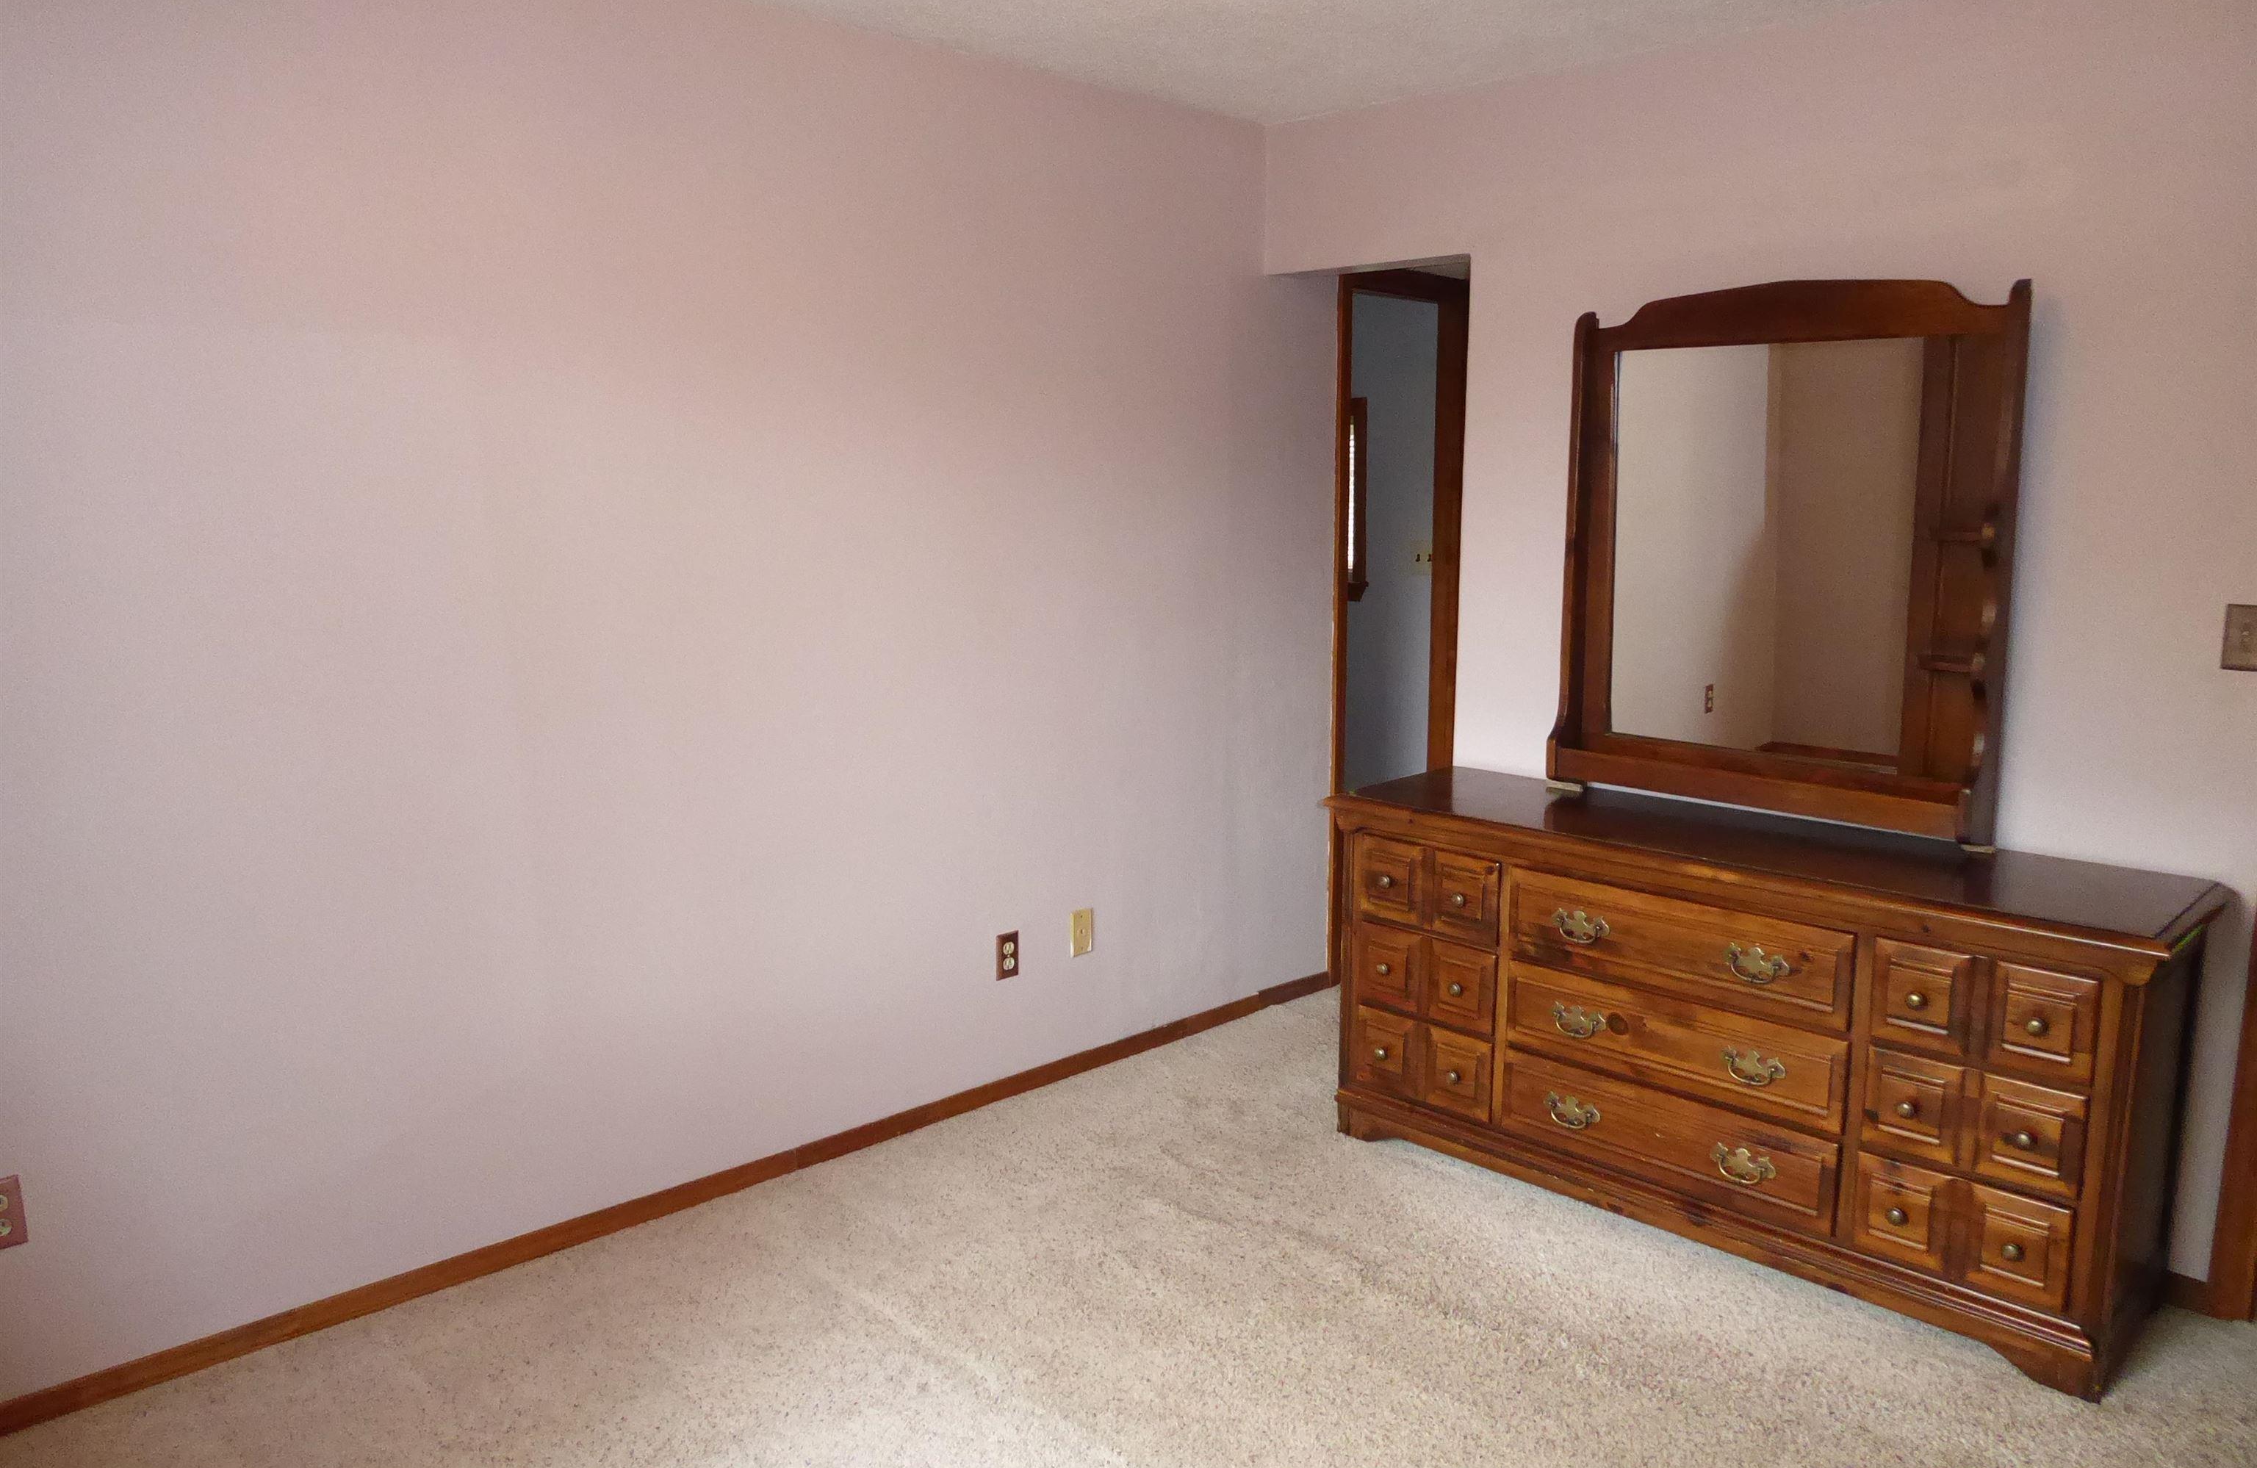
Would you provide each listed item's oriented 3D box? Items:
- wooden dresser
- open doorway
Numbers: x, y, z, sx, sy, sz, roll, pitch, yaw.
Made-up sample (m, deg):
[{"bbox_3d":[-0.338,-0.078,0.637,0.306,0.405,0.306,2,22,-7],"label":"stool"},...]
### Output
[{"bbox_3d":[1.202,0.613,3.229,1.626,0.790,0.490,9,13,43],"label":"wooden dresser"},{"bbox_3d":[0.812,-0.304,4.778,0.702,2.100,0.130,-8,13,-42],"label":"open doorway"}]

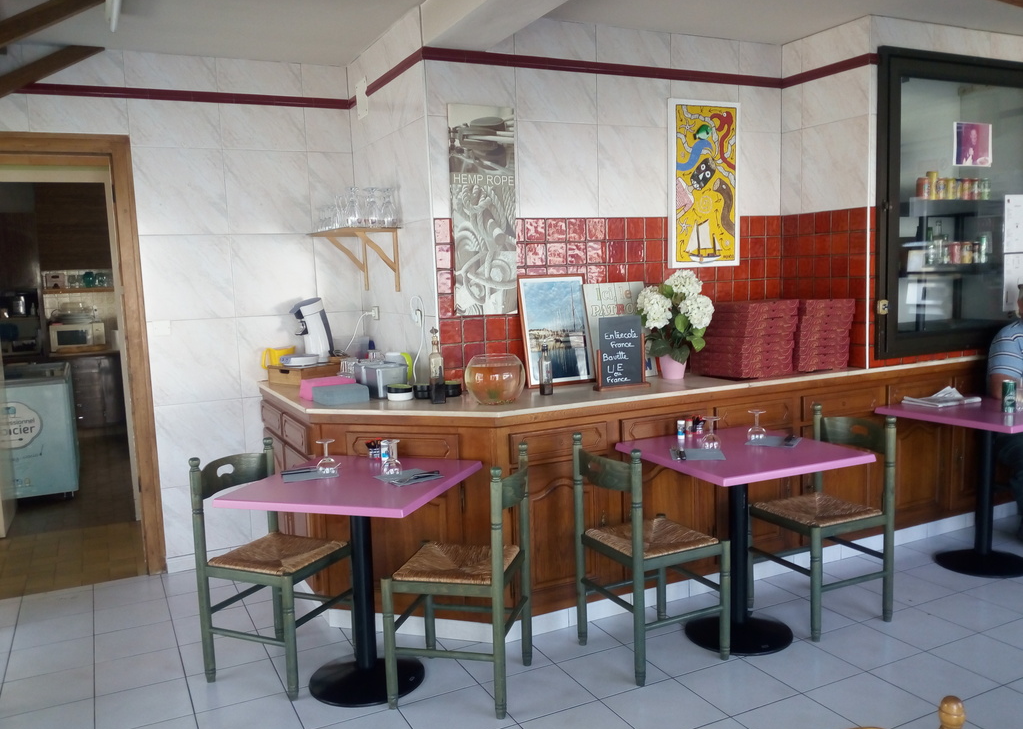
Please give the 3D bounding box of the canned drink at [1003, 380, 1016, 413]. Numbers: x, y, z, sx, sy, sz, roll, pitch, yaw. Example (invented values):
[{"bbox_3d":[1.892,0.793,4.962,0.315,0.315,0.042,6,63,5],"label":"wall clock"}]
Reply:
[{"bbox_3d":[2.366,0.151,3.787,0.059,0.146,0.059,-5,7,-28],"label":"canned drink"}]

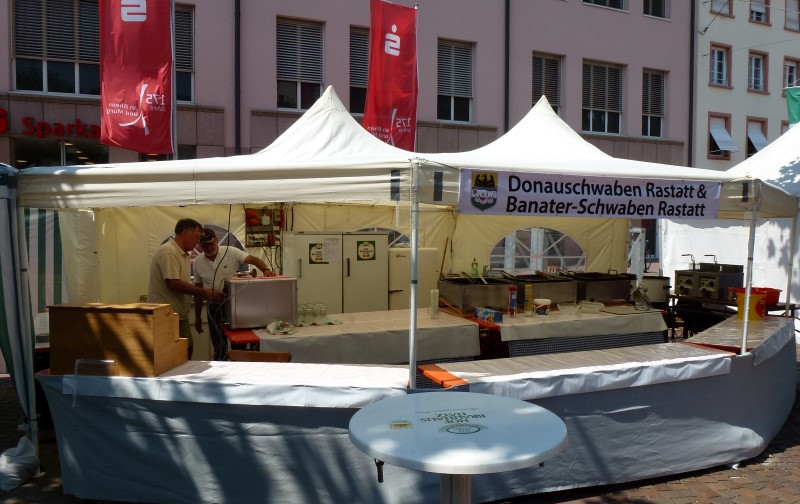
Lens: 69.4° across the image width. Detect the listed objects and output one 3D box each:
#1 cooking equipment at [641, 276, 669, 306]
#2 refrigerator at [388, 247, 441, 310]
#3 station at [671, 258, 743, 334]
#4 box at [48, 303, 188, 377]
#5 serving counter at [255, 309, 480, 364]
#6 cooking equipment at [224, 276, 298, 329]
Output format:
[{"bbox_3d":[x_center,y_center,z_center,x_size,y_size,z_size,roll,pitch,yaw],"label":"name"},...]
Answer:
[{"bbox_3d":[3.001,0.458,6.787,0.335,0.350,0.335,-1,3,-17],"label":"cooking equipment"},{"bbox_3d":[0.083,0.622,7.237,0.600,1.360,0.600,-1,3,-16],"label":"refrigerator"},{"bbox_3d":[3.848,0.696,7.151,0.430,1.200,0.600,-1,4,-26],"label":"station"},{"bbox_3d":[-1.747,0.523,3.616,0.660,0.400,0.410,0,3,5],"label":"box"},{"bbox_3d":[-0.442,1.024,5.306,2.150,0.770,1.000,-1,3,-17],"label":"serving counter"},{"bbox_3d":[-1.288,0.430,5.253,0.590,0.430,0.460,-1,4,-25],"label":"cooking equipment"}]

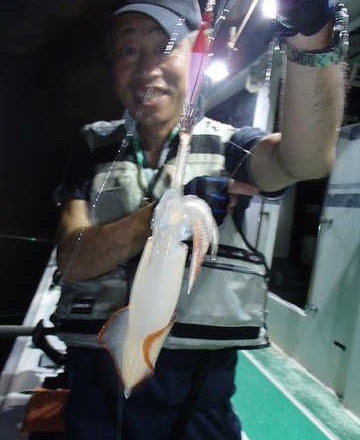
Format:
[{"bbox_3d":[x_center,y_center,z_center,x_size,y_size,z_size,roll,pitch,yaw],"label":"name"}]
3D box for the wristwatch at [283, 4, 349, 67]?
[{"bbox_3d":[0.147,-0.203,0.424,0.064,0.067,0.042,-13,-29,10],"label":"wristwatch"}]

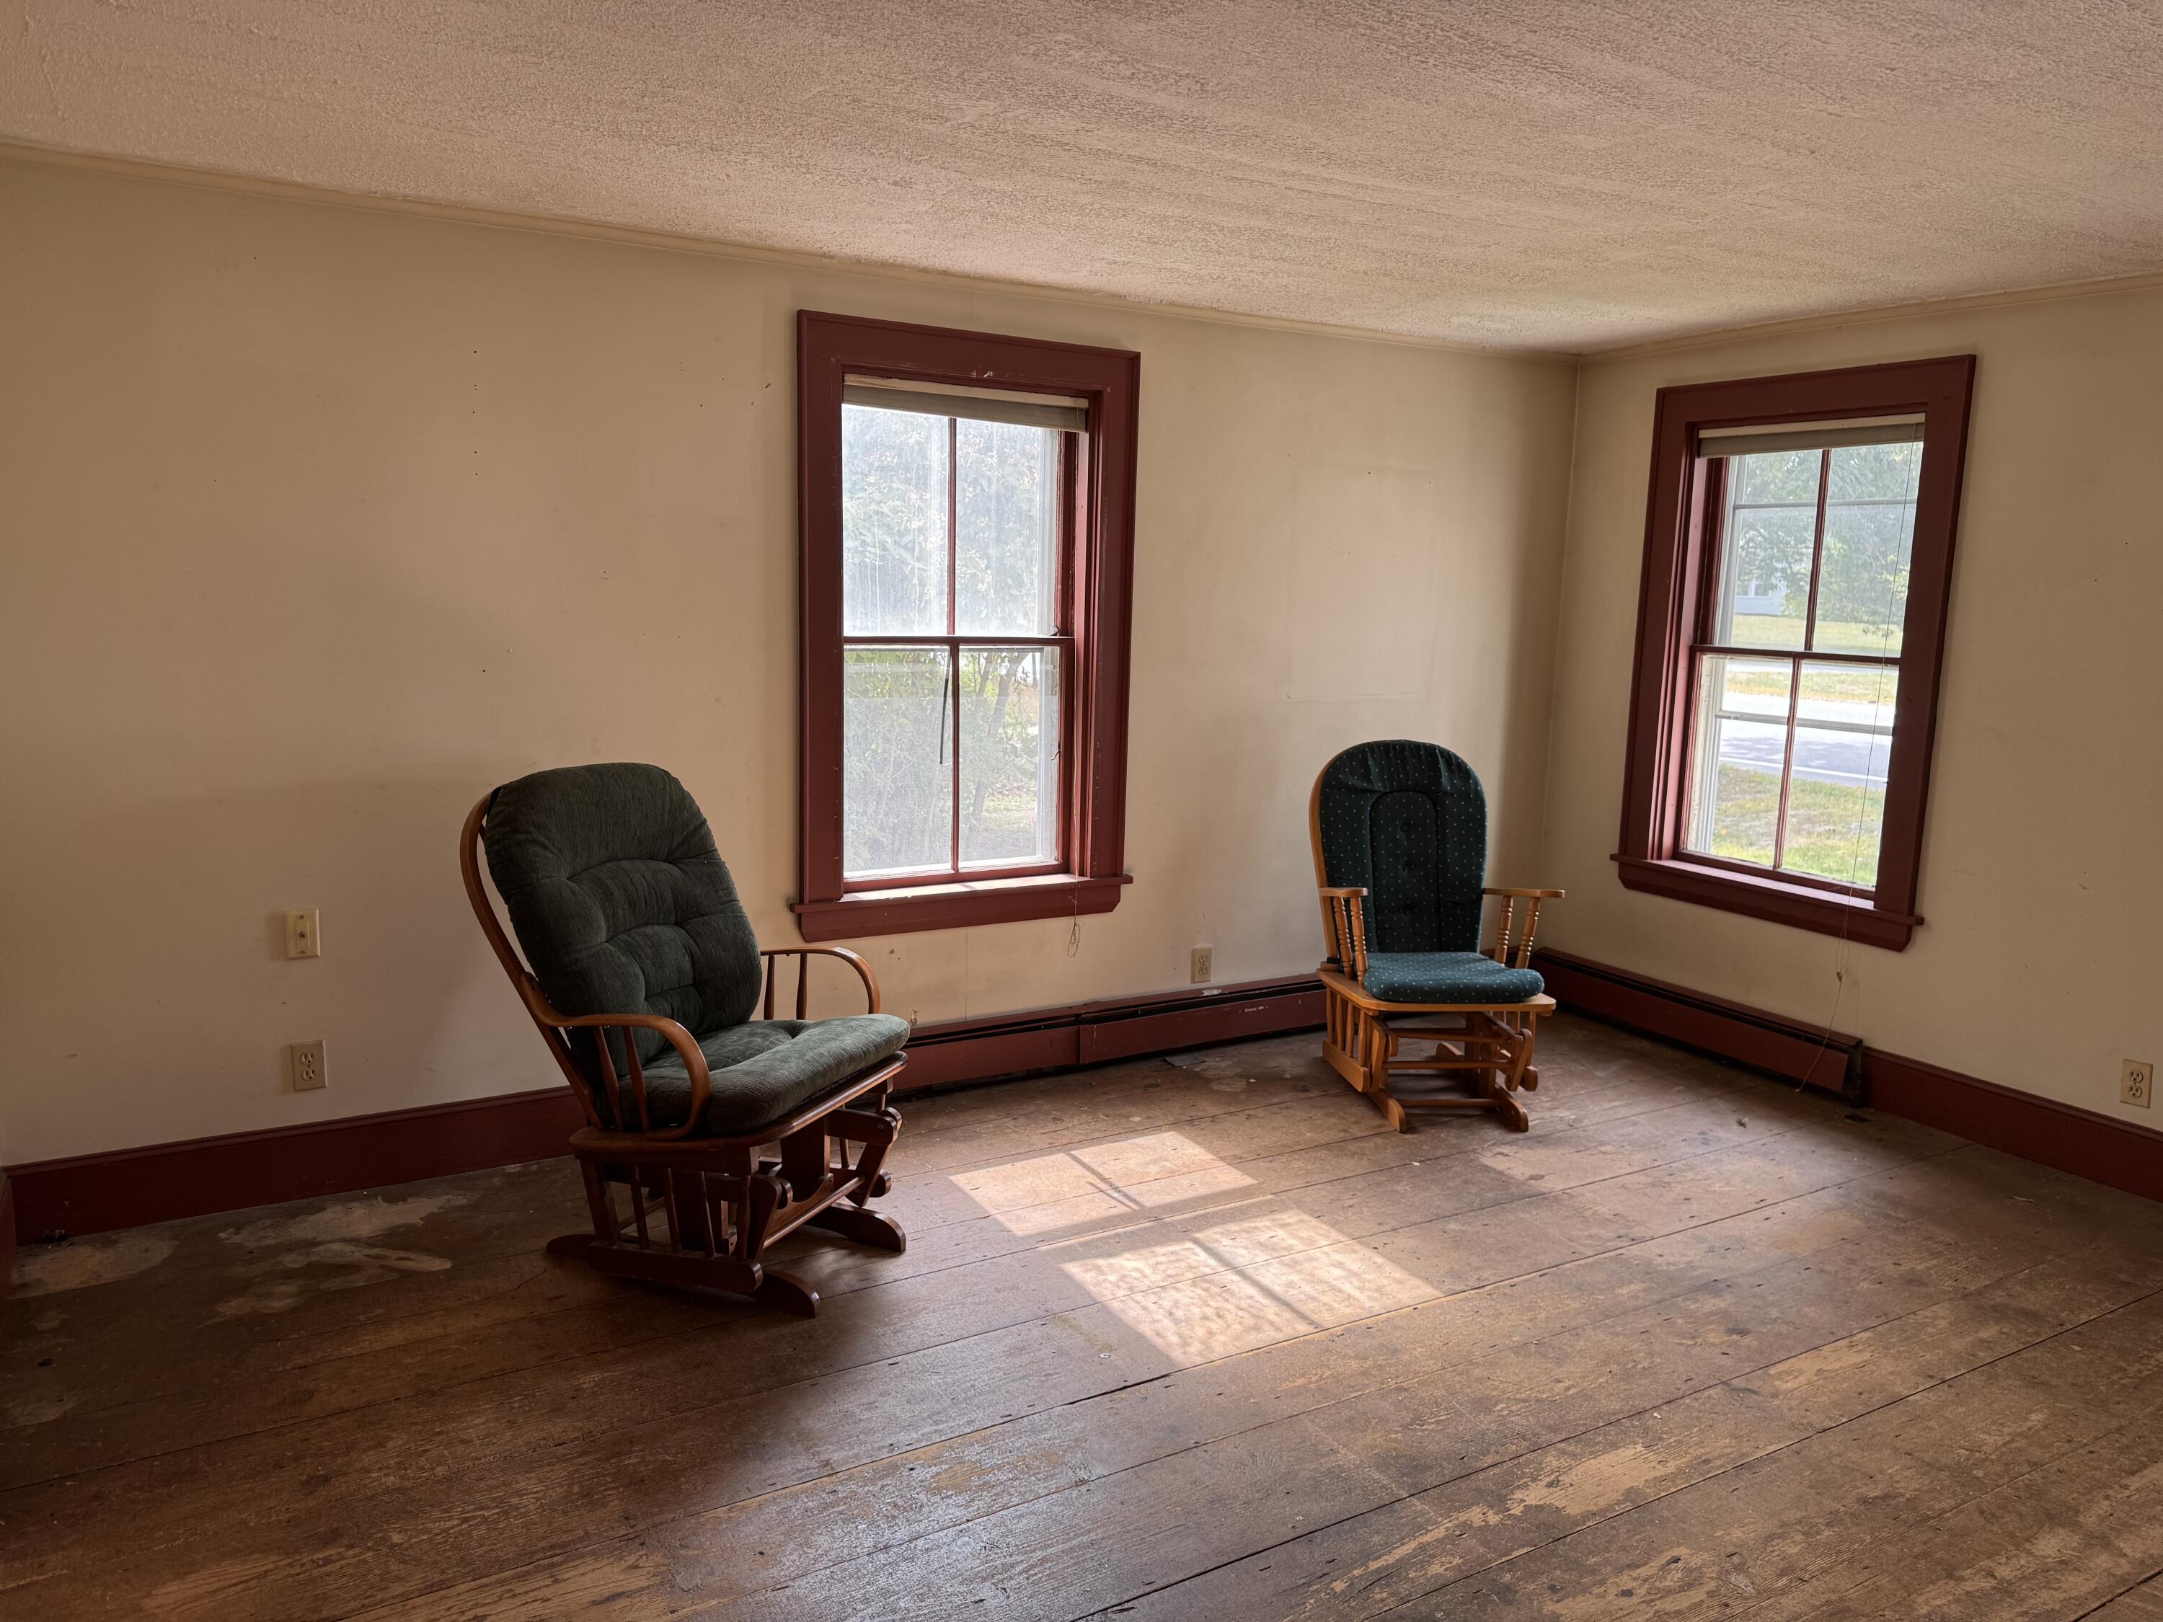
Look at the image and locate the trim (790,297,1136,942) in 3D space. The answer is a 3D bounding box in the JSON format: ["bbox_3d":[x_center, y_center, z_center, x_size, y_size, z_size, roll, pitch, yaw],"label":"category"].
[{"bbox_3d":[-0.317,-0.500,4.314,1.091,1.683,0.140,-4,10,-30],"label":"trim"}]

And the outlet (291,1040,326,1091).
[{"bbox_3d":[-1.841,0.609,3.580,0.071,0.115,0.010,-4,10,-30],"label":"outlet"}]

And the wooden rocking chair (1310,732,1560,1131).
[{"bbox_3d":[1.054,0.337,4.560,0.600,1.030,0.830,0,9,-6],"label":"wooden rocking chair"}]

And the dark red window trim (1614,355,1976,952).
[{"bbox_3d":[2.187,-0.498,4.715,0.130,1.691,1.101,-4,10,-30],"label":"dark red window trim"}]

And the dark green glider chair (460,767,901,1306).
[{"bbox_3d":[-0.832,0.463,3.318,0.850,1.060,0.640,5,9,23],"label":"dark green glider chair"}]

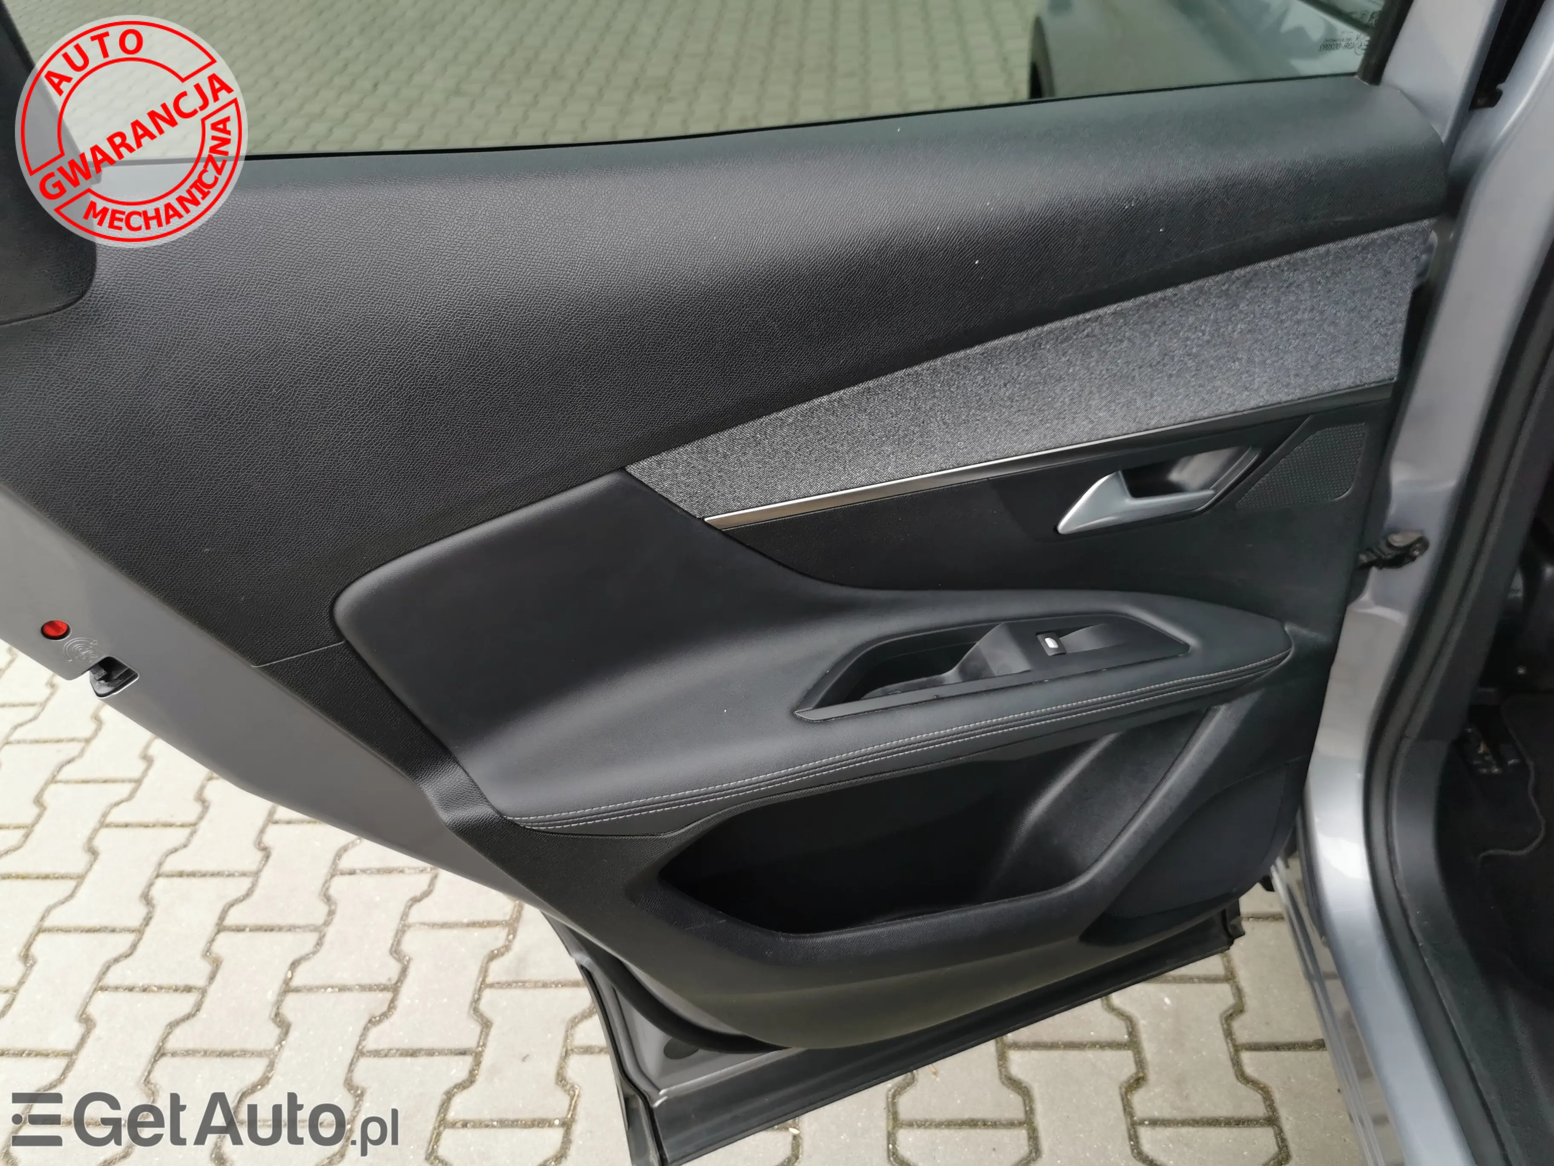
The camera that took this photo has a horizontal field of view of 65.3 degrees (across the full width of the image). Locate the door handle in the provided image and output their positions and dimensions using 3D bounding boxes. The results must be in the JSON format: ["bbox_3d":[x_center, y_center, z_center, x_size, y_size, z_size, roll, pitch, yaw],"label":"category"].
[{"bbox_3d":[0.273,-0.067,0.876,0.155,0.055,0.037,-14,38,-11],"label":"door handle"}]

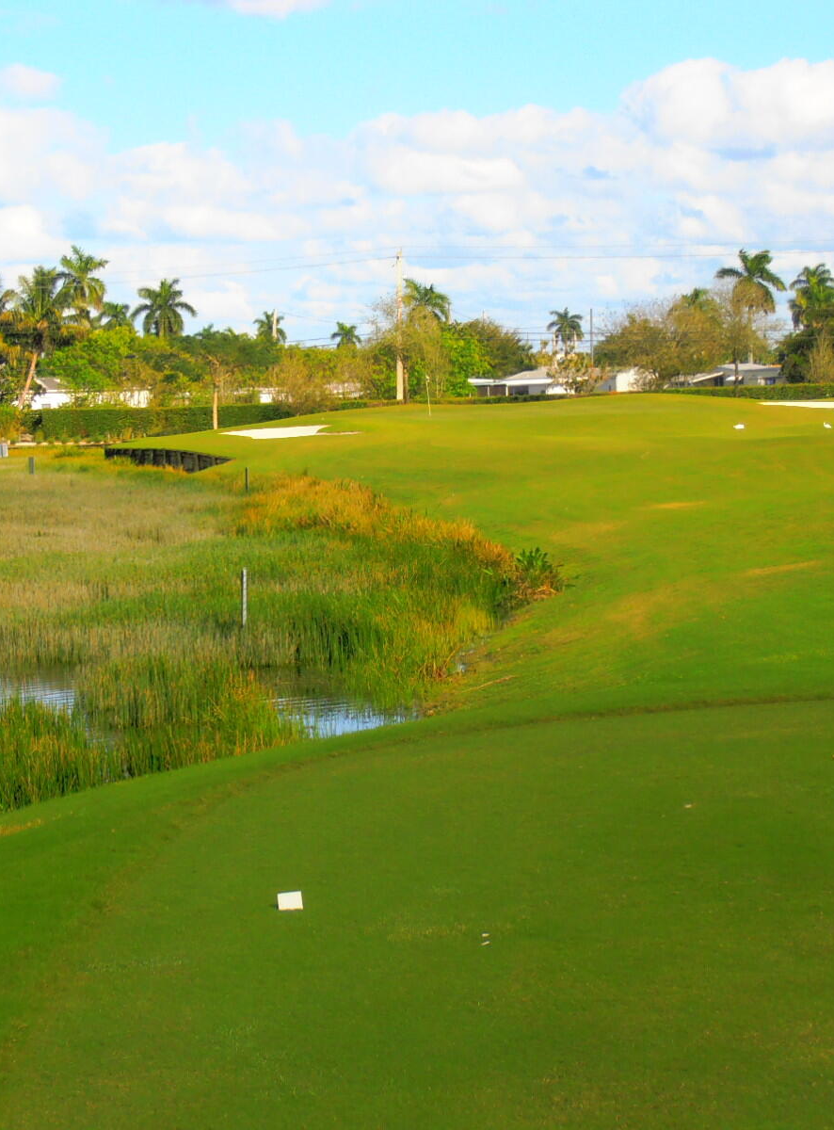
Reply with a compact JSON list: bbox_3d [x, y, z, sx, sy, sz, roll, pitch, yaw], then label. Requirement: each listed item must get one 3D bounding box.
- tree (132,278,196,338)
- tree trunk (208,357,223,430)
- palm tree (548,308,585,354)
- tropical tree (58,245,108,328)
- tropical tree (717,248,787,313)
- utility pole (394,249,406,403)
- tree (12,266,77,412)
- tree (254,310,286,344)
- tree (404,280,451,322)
[{"bbox_3d":[-19.446,-16.488,295.250,4.900,11.180,4.650,0,3,0],"label":"tree"},{"bbox_3d":[-10.510,-8.943,200.000,0.750,3.810,0.600,0,3,0],"label":"tree trunk"},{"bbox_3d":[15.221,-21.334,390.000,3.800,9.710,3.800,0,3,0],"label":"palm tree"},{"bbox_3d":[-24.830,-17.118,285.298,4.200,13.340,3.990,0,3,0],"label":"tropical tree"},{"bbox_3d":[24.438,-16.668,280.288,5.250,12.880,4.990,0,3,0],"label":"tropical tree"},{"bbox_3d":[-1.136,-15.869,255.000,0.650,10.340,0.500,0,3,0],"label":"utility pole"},{"bbox_3d":[-23.076,-13.275,238.000,4.100,10.680,4.100,0,3,0],"label":"tree"},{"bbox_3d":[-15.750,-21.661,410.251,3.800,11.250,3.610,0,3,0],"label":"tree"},{"bbox_3d":[0.738,-18.291,320.000,4.300,11.110,4.300,0,3,0],"label":"tree"}]

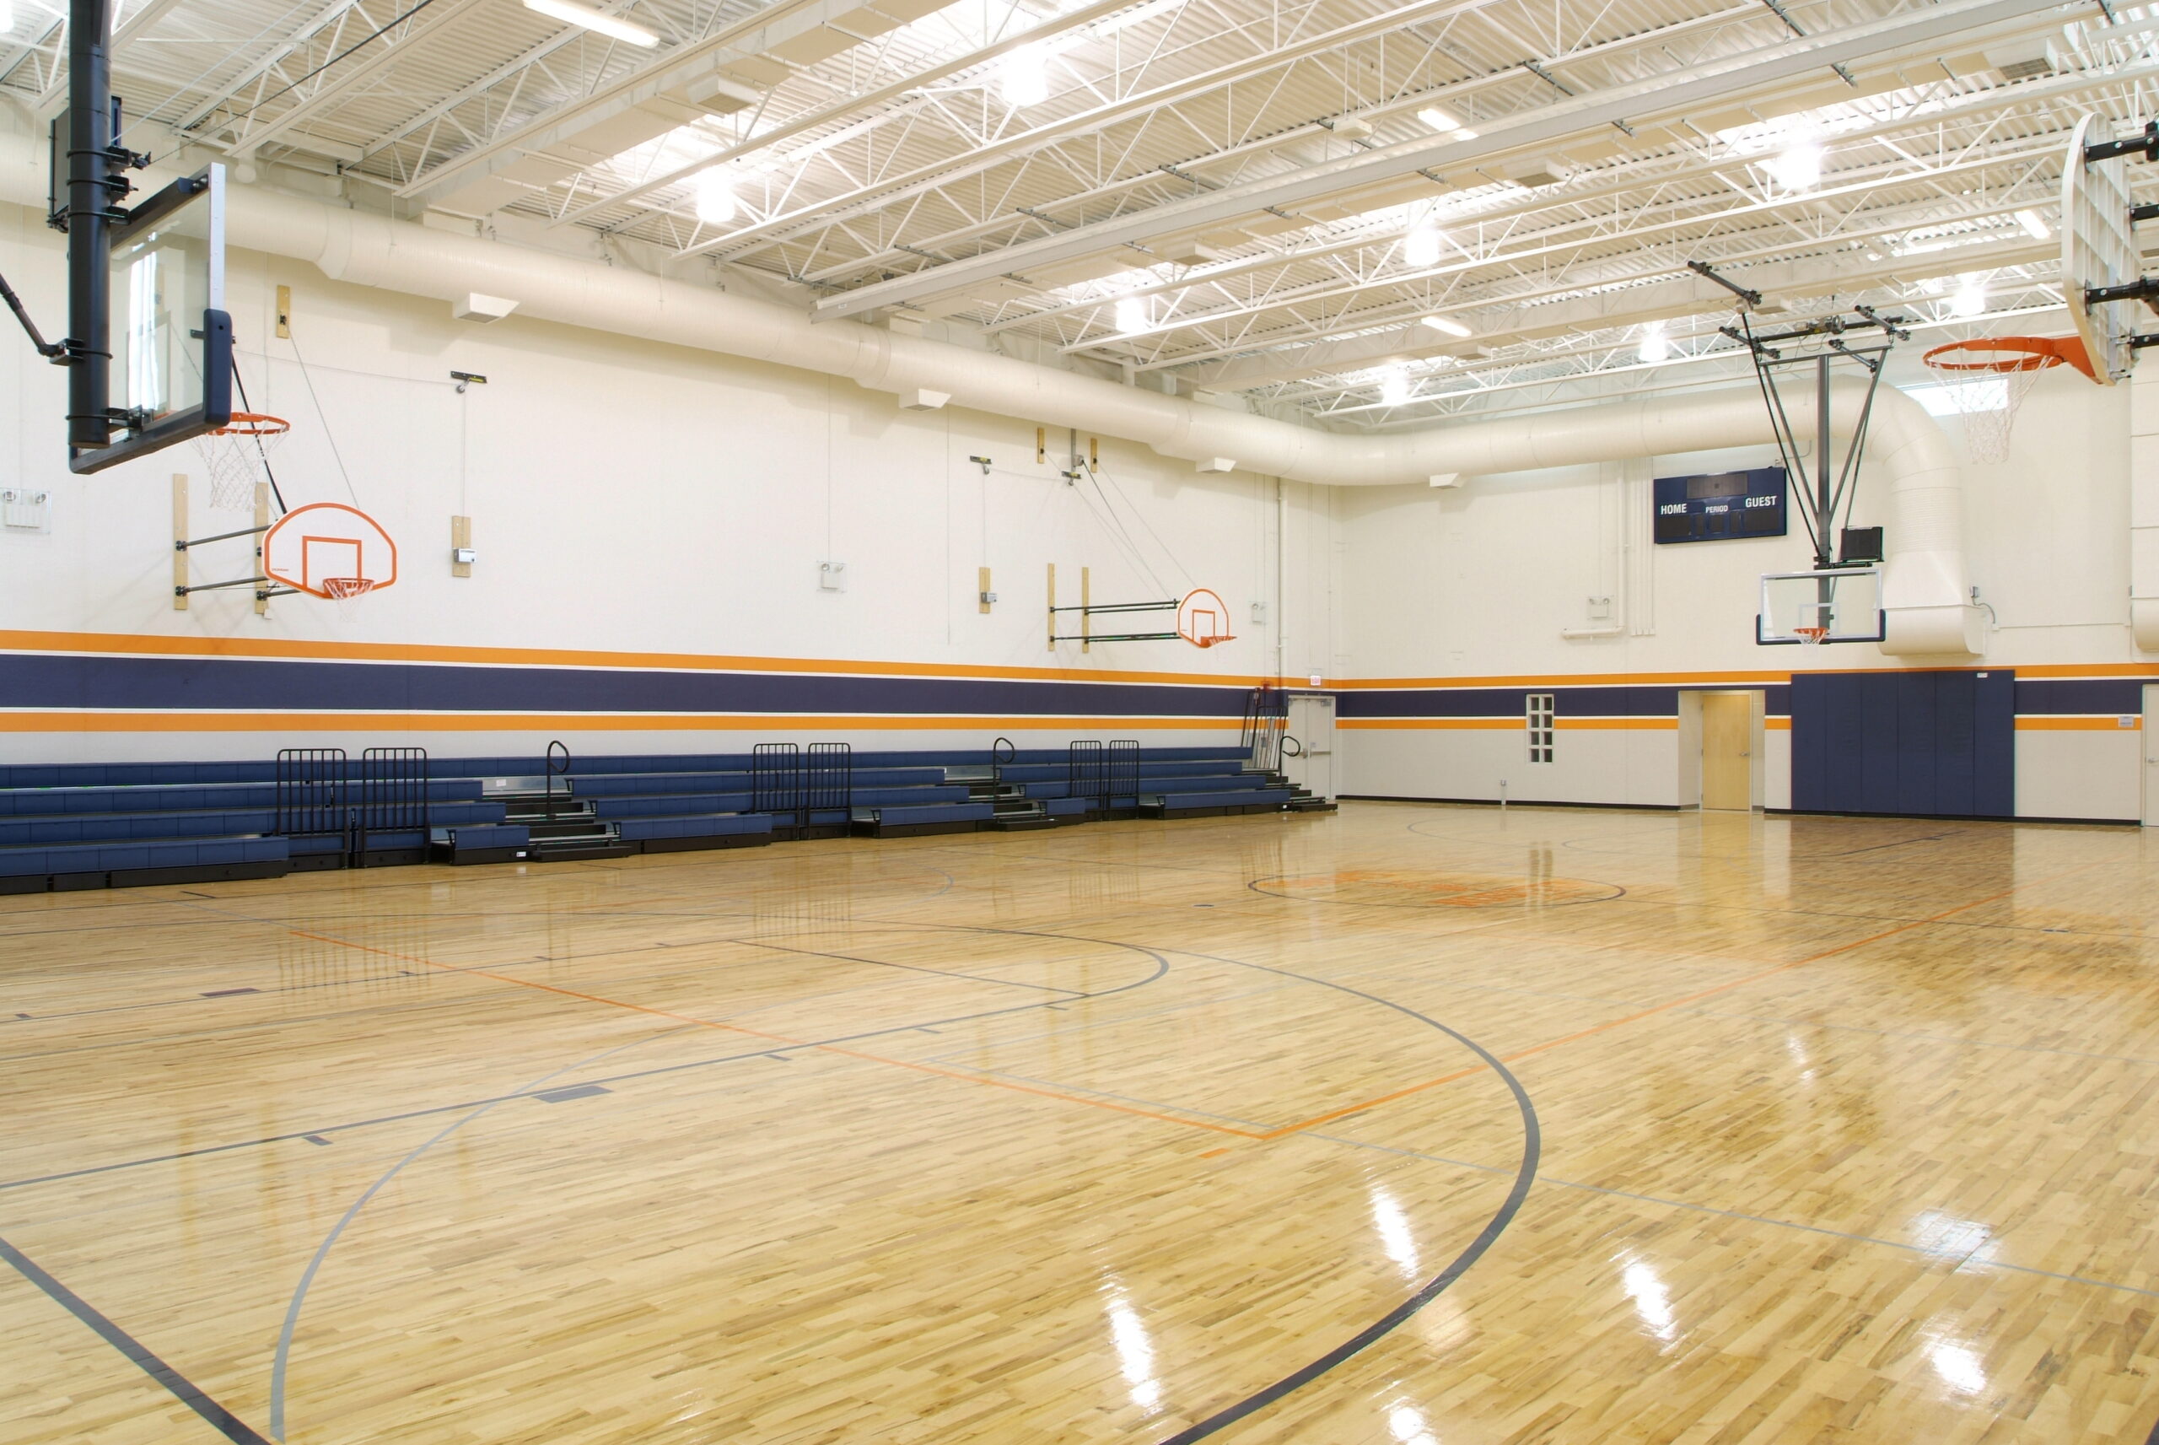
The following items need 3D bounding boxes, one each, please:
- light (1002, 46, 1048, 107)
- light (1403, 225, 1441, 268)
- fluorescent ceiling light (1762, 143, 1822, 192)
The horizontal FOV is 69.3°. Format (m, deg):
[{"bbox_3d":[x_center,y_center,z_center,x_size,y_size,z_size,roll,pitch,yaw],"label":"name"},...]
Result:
[{"bbox_3d":[-0.557,-6.659,16.100,0.520,0.540,0.520,0,0,0],"label":"light"},{"bbox_3d":[4.793,-6.636,21.800,0.520,0.540,0.520,0,0,0],"label":"light"},{"bbox_3d":[8.574,-6.635,18.650,0.520,0.540,0.520,0,0,42],"label":"fluorescent ceiling light"}]

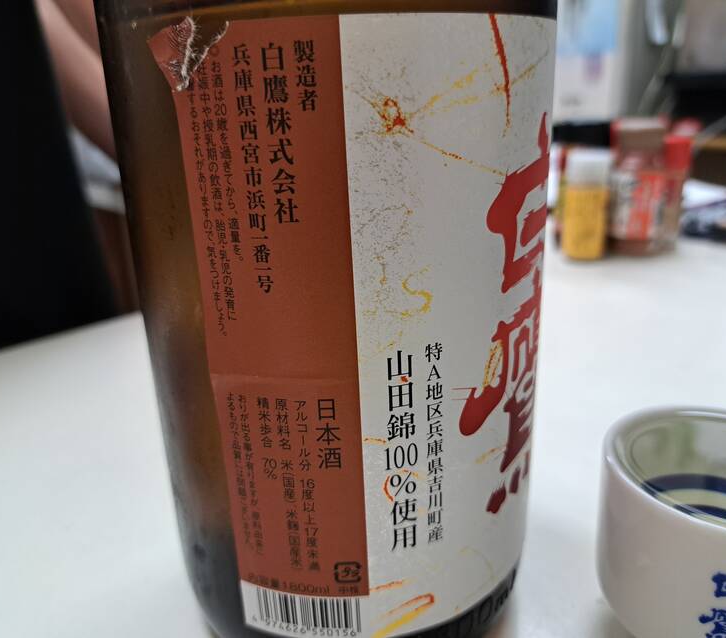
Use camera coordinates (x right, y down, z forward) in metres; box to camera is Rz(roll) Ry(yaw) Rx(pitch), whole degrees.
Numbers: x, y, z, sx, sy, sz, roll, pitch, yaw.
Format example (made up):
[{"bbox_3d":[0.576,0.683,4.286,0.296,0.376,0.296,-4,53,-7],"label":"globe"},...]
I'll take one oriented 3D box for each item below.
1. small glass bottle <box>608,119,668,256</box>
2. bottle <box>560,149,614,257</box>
[{"bbox_3d":[0.267,-0.129,0.576,0.051,0.124,0.051,6,21,24],"label":"small glass bottle"},{"bbox_3d":[0.214,-0.111,0.567,0.043,0.099,0.043,5,20,20],"label":"bottle"}]

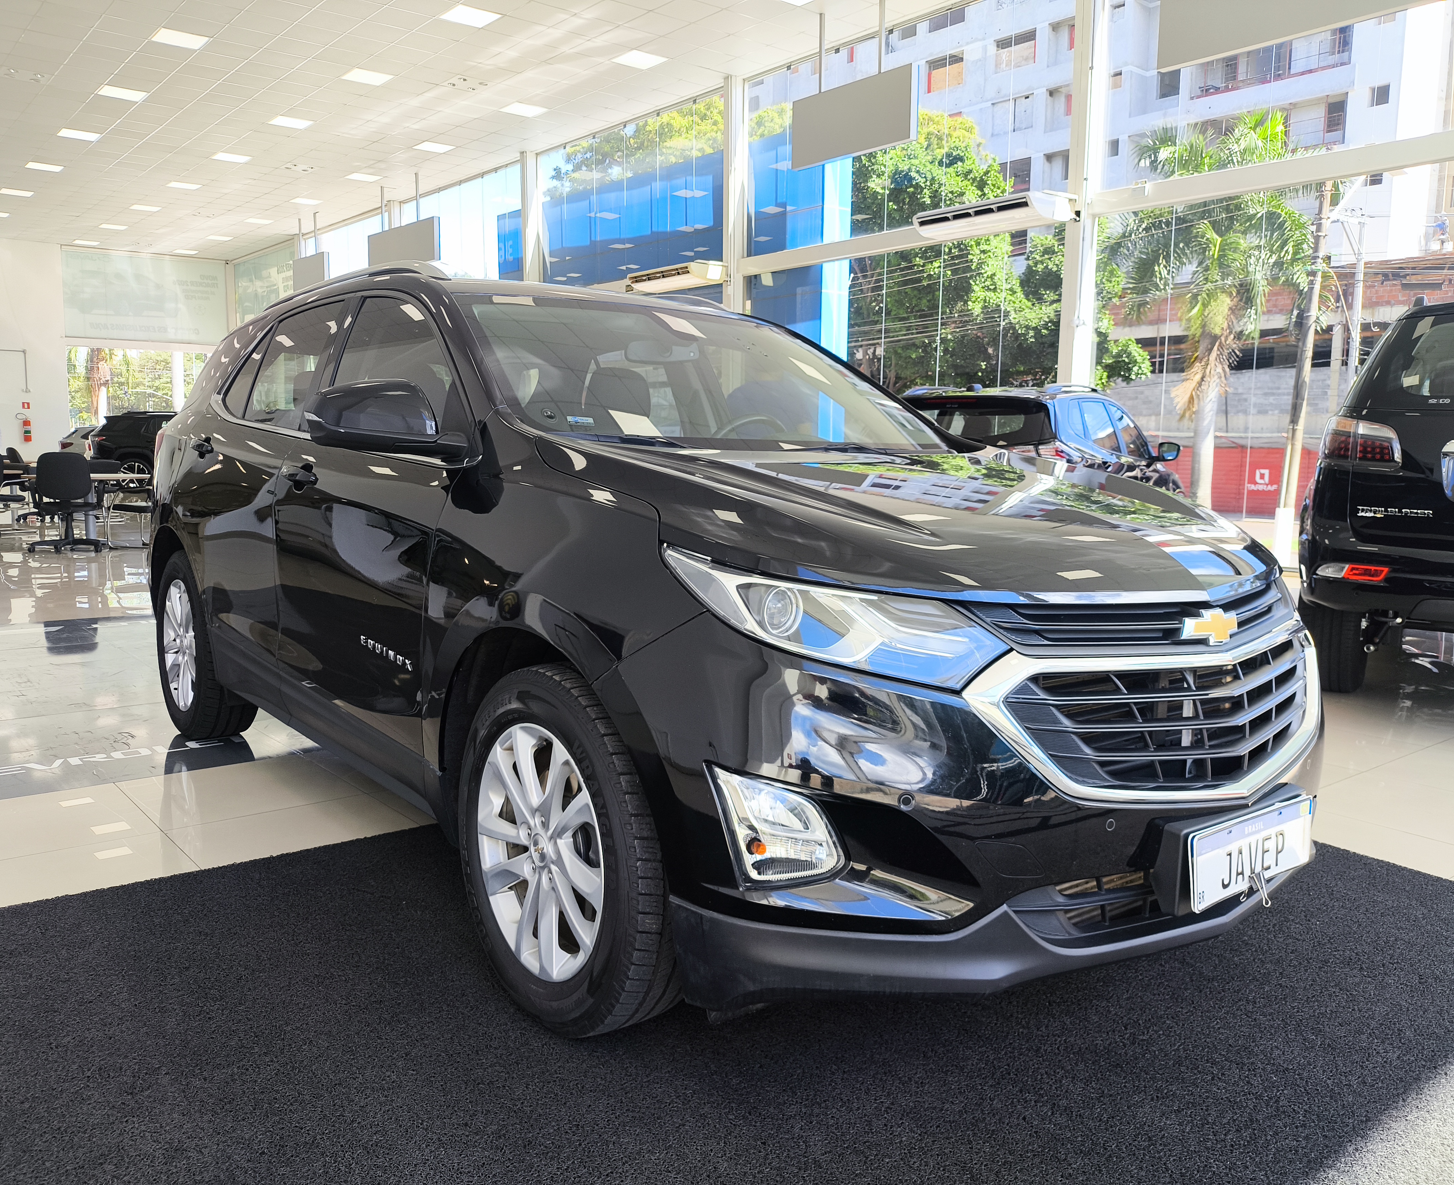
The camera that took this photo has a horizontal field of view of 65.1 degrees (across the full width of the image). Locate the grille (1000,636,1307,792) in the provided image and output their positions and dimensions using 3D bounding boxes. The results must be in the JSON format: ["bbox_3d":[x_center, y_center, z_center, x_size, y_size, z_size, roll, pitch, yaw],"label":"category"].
[{"bbox_3d":[0.856,0.221,2.021,1.000,0.235,0.160,-3,8,-38],"label":"grille"}]

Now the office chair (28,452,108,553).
[{"bbox_3d":[-6.532,-0.907,11.300,0.620,0.970,0.610,-2,8,-20],"label":"office chair"}]

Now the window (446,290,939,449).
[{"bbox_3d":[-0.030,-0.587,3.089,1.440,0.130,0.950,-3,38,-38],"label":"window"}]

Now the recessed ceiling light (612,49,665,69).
[{"bbox_3d":[-1.156,-7.099,15.159,0.590,0.050,0.590,-6,10,-40],"label":"recessed ceiling light"}]

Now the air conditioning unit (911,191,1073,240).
[{"bbox_3d":[2.851,-4.079,12.380,0.680,0.235,1.580,-6,10,-40],"label":"air conditioning unit"}]

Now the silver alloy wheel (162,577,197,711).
[{"bbox_3d":[-1.988,0.193,4.349,0.190,0.495,0.495,-6,10,-38],"label":"silver alloy wheel"}]

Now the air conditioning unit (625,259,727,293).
[{"bbox_3d":[-0.744,-4.650,16.817,0.650,0.245,1.580,-6,10,-40],"label":"air conditioning unit"}]

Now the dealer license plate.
[{"bbox_3d":[0.915,0.445,1.960,0.400,0.130,0.015,-3,8,-38],"label":"dealer license plate"}]

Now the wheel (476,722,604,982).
[{"bbox_3d":[-0.292,0.487,2.237,0.190,0.495,0.495,-6,10,-38],"label":"wheel"}]

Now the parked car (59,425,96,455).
[{"bbox_3d":[-13.839,-3.425,27.797,4.250,1.480,1.750,-5,9,-34],"label":"parked car"}]

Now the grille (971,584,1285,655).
[{"bbox_3d":[0.824,0.051,2.050,1.010,0.125,0.170,-3,8,-38],"label":"grille"}]

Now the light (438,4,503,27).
[{"bbox_3d":[-3.114,-7.043,13.908,0.590,0.050,0.590,-6,10,-40],"label":"light"}]

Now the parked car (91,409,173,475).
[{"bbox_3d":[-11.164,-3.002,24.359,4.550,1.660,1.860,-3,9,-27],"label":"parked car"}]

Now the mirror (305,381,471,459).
[{"bbox_3d":[-0.734,-0.371,2.446,0.240,0.165,0.280,-6,10,-38],"label":"mirror"}]

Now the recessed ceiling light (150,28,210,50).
[{"bbox_3d":[-7.074,-7.180,14.747,0.590,0.050,0.590,-6,10,-40],"label":"recessed ceiling light"}]

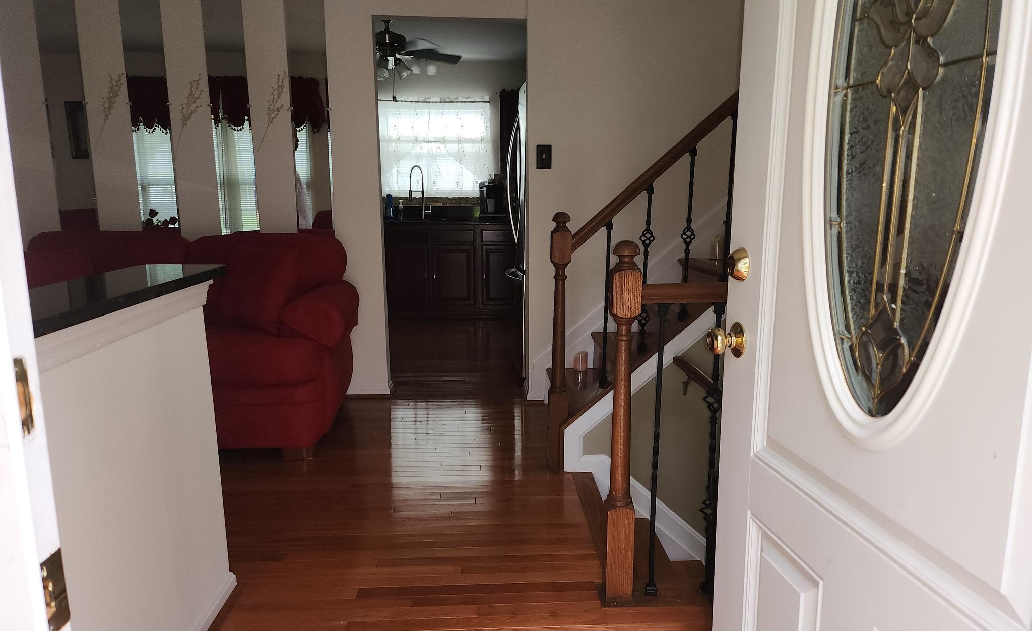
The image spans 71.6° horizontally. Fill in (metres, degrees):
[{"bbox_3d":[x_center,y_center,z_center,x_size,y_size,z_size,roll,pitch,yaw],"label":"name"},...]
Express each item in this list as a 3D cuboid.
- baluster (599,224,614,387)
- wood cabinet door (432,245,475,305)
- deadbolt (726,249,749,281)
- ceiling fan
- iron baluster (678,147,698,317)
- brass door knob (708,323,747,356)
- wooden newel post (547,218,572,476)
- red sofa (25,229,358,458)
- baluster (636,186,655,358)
[{"bbox_3d":[0.376,-0.039,2.949,0.033,0.697,0.033,-1,10,-2],"label":"baluster"},{"bbox_3d":[-0.567,-0.359,6.456,0.384,0.542,0.020,-1,10,-3],"label":"wood cabinet door"},{"bbox_3d":[0.405,-0.092,1.316,0.025,0.062,0.062,-2,10,-9],"label":"deadbolt"},{"bbox_3d":[-0.958,-1.983,5.346,1.300,0.447,1.300,-1,10,-2],"label":"ceiling fan"},{"bbox_3d":[0.704,-0.324,2.911,0.056,0.702,0.056,-1,10,-2],"label":"iron baluster"},{"bbox_3d":[0.390,0.047,1.339,0.057,0.066,0.066,-2,10,-9],"label":"brass door knob"},{"bbox_3d":[0.184,0.115,2.969,0.080,1.080,0.080,-1,10,-2],"label":"wooden newel post"},{"bbox_3d":[-1.577,0.098,3.416,1.680,0.970,0.850,-1,10,-2],"label":"red sofa"},{"bbox_3d":[0.533,-0.182,2.930,0.056,0.696,0.056,-1,10,-2],"label":"baluster"}]

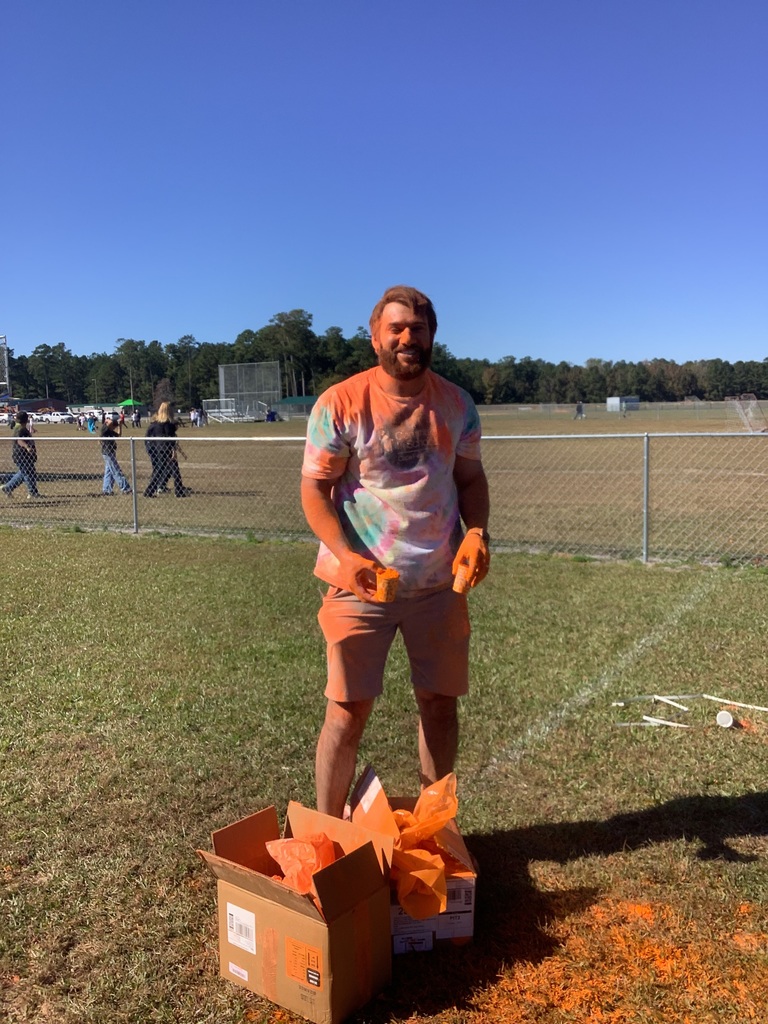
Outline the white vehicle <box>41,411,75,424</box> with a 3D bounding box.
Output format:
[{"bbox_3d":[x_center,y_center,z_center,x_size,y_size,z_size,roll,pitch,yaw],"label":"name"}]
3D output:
[{"bbox_3d":[-51.984,-14.934,146.000,5.700,1.930,2.000,2,7,28],"label":"white vehicle"}]

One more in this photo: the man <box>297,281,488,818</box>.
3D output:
[{"bbox_3d":[0.041,0.228,3.000,0.610,1.860,0.450,-2,6,-7],"label":"man"}]

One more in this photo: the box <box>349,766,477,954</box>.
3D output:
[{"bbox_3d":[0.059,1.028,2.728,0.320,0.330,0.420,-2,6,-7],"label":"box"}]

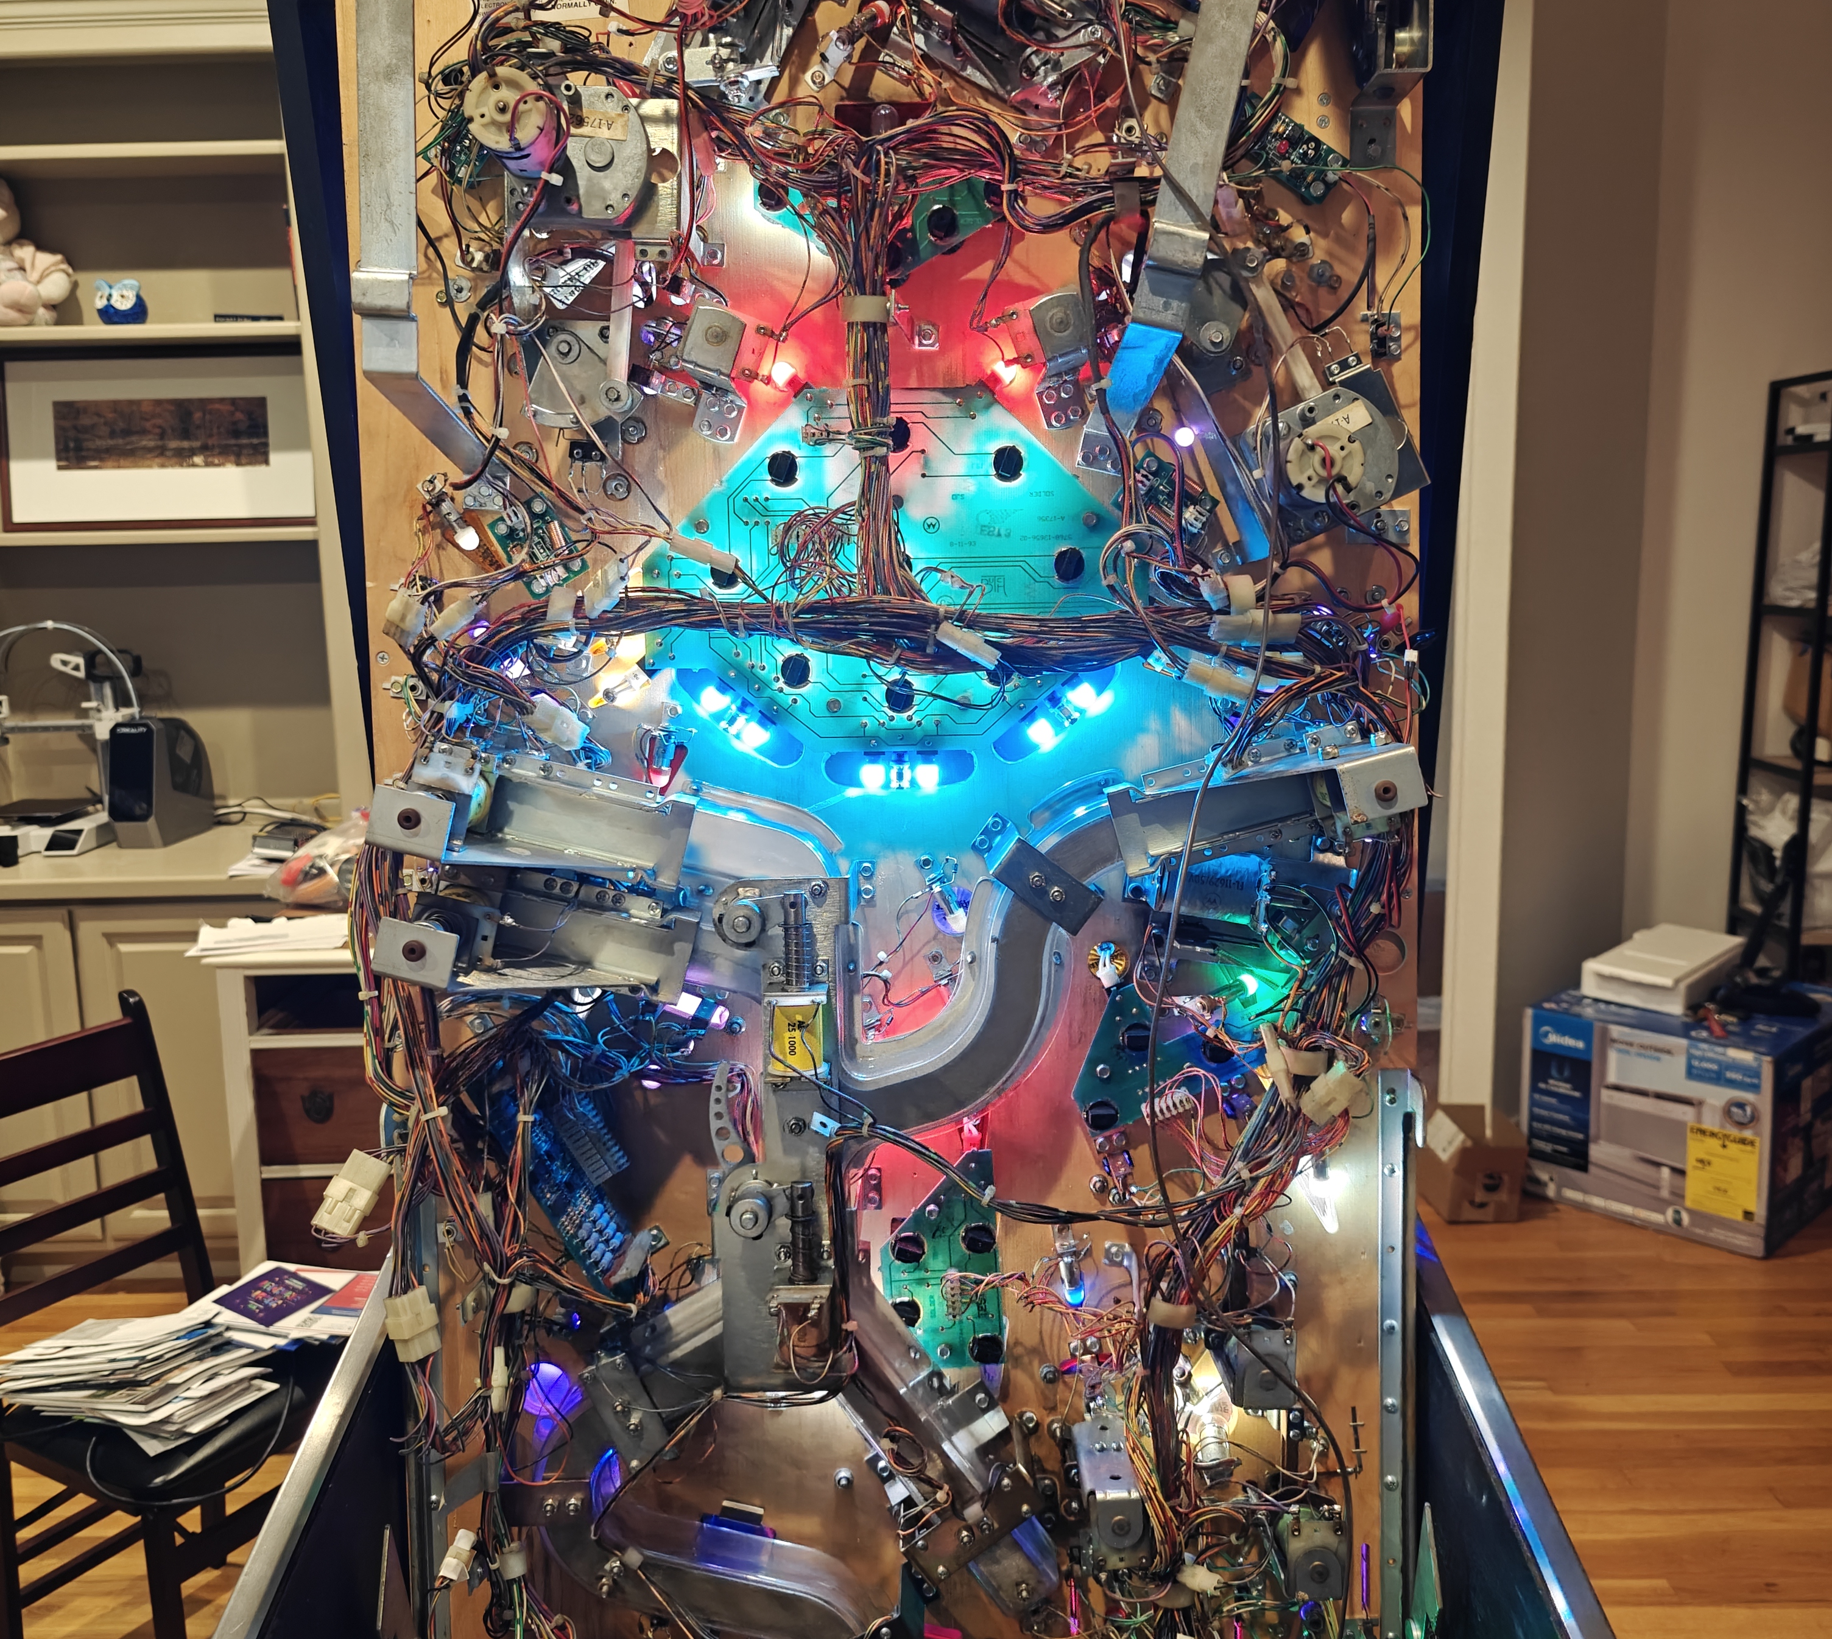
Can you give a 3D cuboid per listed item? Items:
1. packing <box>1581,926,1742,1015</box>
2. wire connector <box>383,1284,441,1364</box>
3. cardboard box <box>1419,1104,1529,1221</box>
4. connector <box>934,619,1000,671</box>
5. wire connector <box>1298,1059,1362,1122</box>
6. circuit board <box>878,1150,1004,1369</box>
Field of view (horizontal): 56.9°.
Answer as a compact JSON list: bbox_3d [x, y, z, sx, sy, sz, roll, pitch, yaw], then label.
[{"bbox_3d":[1.822,0.357,4.089,0.225,0.075,0.494,8,13,41],"label":"packing"},{"bbox_3d":[-0.281,0.283,0.944,0.024,0.037,0.019,-15,5,-29],"label":"wire connector"},{"bbox_3d":[1.276,0.792,3.900,0.175,0.195,0.240,-1,10,0],"label":"cardboard box"},{"bbox_3d":[0.027,-0.093,0.894,0.035,0.011,0.009,29,4,-2],"label":"connector"},{"bbox_3d":[0.227,0.149,0.924,0.034,0.021,0.015,-45,3,3],"label":"wire connector"},{"bbox_3d":[0.014,0.251,0.966,0.070,0.126,0.012,-3,5,0],"label":"circuit board"}]

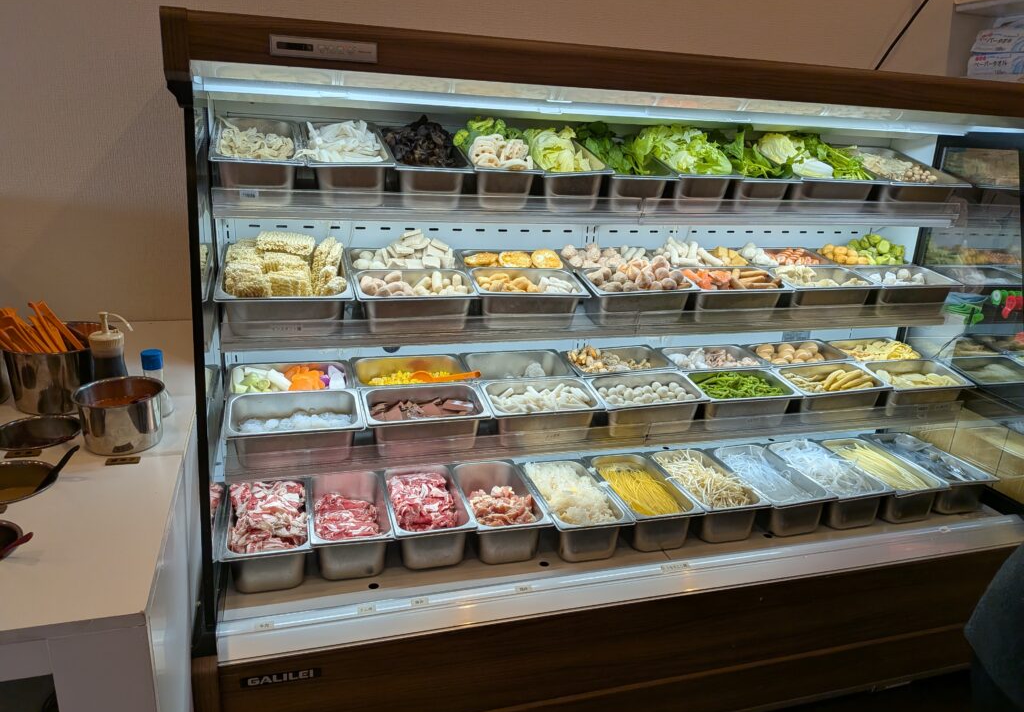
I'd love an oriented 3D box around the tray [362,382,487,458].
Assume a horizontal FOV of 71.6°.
[{"bbox_3d":[-0.196,0.149,1.585,0.265,0.100,0.162,-2,28,-16],"label":"tray"}]

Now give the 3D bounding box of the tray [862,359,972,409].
[{"bbox_3d":[1.107,0.096,1.968,0.265,0.100,0.162,-2,28,-16],"label":"tray"}]

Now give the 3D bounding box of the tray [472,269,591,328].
[{"bbox_3d":[0.030,-0.135,1.730,0.268,0.100,0.162,-2,29,-16],"label":"tray"}]

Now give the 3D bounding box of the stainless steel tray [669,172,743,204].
[{"bbox_3d":[0.444,-0.483,1.895,0.176,0.100,0.325,-2,33,-16],"label":"stainless steel tray"}]

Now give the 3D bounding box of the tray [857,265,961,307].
[{"bbox_3d":[1.113,-0.182,2.041,0.268,0.100,0.162,-2,29,-16],"label":"tray"}]

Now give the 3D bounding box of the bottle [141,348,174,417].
[{"bbox_3d":[-0.701,0.054,1.399,0.061,0.126,0.061,-2,18,-16],"label":"bottle"}]

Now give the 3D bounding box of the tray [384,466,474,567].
[{"bbox_3d":[-0.205,0.379,1.676,0.176,0.100,0.325,-2,19,-16],"label":"tray"}]

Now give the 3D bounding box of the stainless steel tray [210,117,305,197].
[{"bbox_3d":[-0.524,-0.400,1.469,0.162,0.100,0.265,-3,35,-18],"label":"stainless steel tray"}]

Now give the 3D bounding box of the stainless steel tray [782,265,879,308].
[{"bbox_3d":[0.828,-0.162,1.912,0.265,0.100,0.162,-2,28,-16],"label":"stainless steel tray"}]

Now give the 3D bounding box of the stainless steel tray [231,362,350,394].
[{"bbox_3d":[-0.495,0.093,1.595,0.265,0.100,0.162,-2,26,-16],"label":"stainless steel tray"}]

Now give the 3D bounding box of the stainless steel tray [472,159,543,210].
[{"bbox_3d":[-0.050,-0.461,1.755,0.176,0.100,0.325,-2,33,-16],"label":"stainless steel tray"}]

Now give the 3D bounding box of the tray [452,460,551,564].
[{"bbox_3d":[-0.037,0.372,1.701,0.176,0.100,0.325,-2,19,-16],"label":"tray"}]

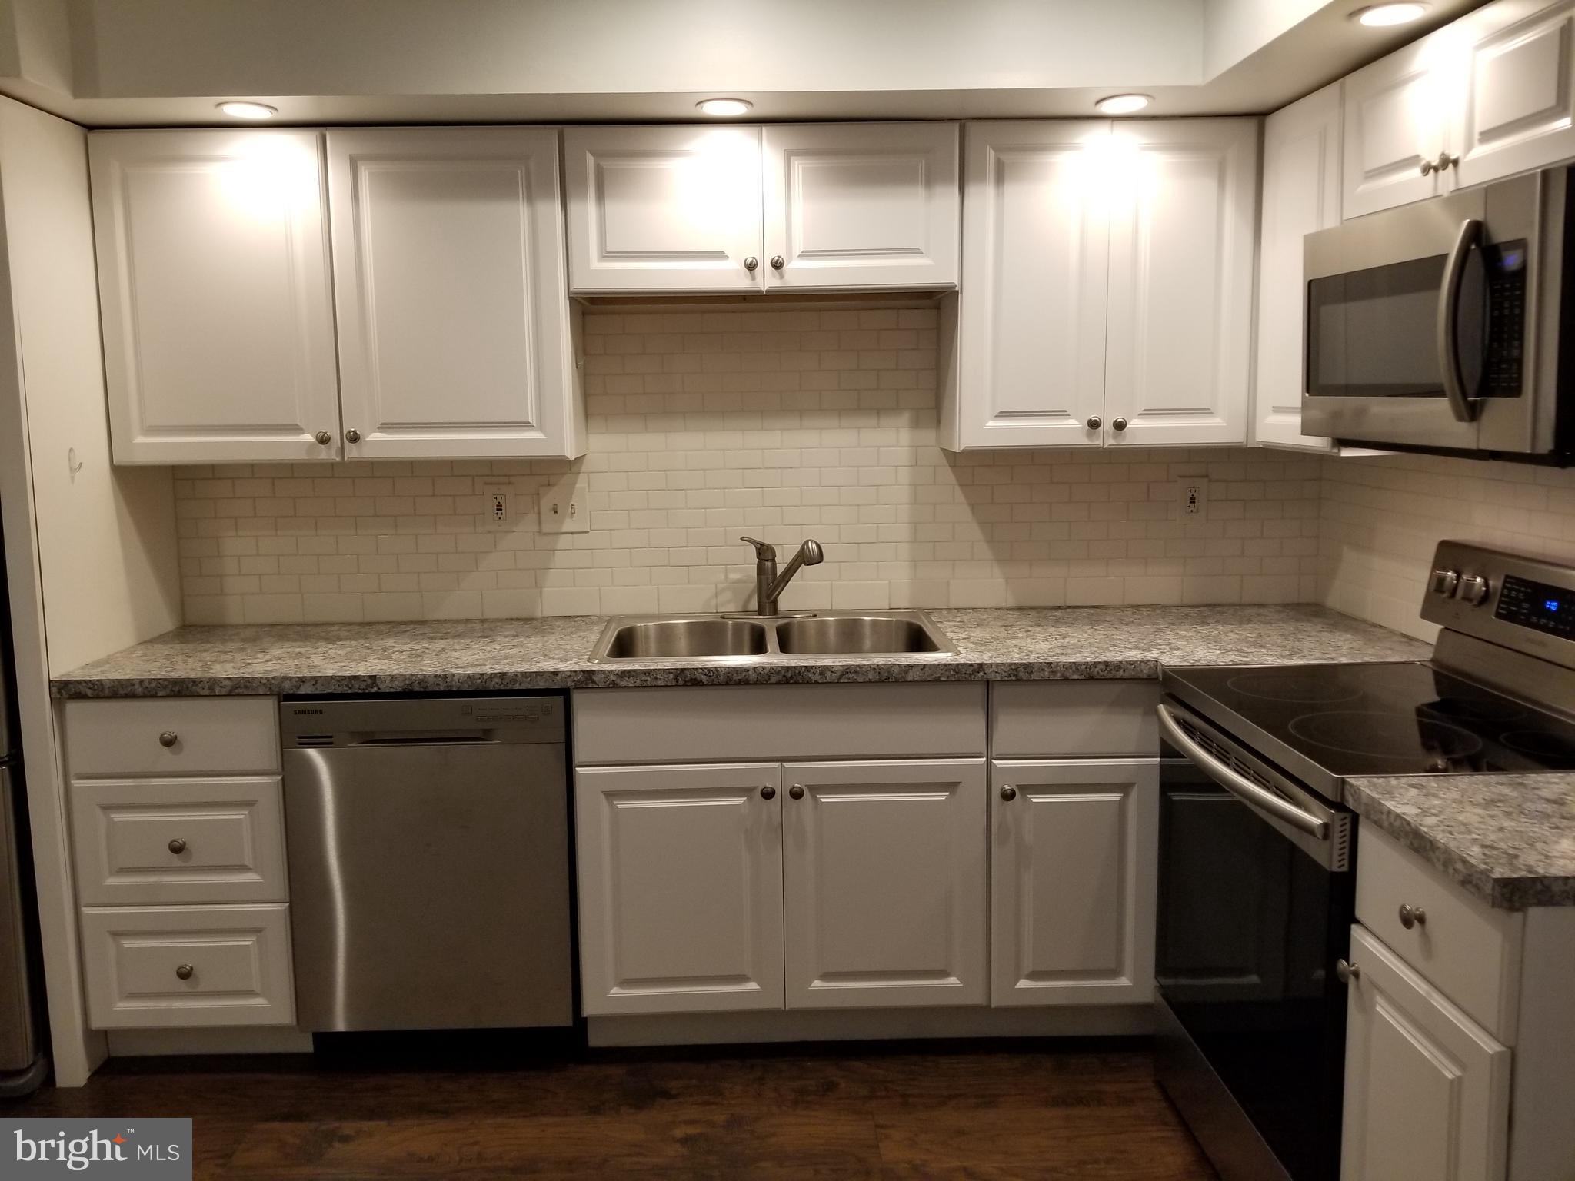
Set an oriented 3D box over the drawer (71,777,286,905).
[{"bbox_3d":[-1.318,0.518,2.804,0.449,0.283,0.480,-1,6,-1],"label":"drawer"}]

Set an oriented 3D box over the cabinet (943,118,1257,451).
[{"bbox_3d":[0.750,-0.735,2.944,0.692,0.755,0.304,-1,6,-1],"label":"cabinet"}]

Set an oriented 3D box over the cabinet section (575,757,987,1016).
[{"bbox_3d":[-0.014,0.622,2.896,0.891,0.572,0.591,-1,6,-1],"label":"cabinet section"}]

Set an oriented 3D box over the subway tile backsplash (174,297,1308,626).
[{"bbox_3d":[-0.091,-0.332,3.112,3.012,0.802,0.030,-1,6,-1],"label":"subway tile backsplash"}]

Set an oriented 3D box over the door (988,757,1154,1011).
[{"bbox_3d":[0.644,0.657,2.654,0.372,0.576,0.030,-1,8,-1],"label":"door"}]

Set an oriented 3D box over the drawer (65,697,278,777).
[{"bbox_3d":[-1.322,0.286,2.779,0.449,0.164,0.480,-1,6,-1],"label":"drawer"}]

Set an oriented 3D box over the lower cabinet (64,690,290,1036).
[{"bbox_3d":[-1.318,0.563,2.865,0.449,0.744,0.591,-1,6,-1],"label":"lower cabinet"}]

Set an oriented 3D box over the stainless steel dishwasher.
[{"bbox_3d":[-0.786,0.569,2.876,0.608,0.757,0.591,-1,6,-1],"label":"stainless steel dishwasher"}]

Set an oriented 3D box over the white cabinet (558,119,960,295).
[{"bbox_3d":[-0.058,-0.905,2.910,0.910,0.383,0.304,-1,6,-1],"label":"white cabinet"}]

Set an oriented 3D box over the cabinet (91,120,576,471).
[{"bbox_3d":[-1.062,-0.703,2.913,1.076,0.755,0.304,-1,6,-1],"label":"cabinet"}]

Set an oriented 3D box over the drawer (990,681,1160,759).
[{"bbox_3d":[0.626,0.248,2.811,0.369,0.162,0.480,-1,6,-1],"label":"drawer"}]

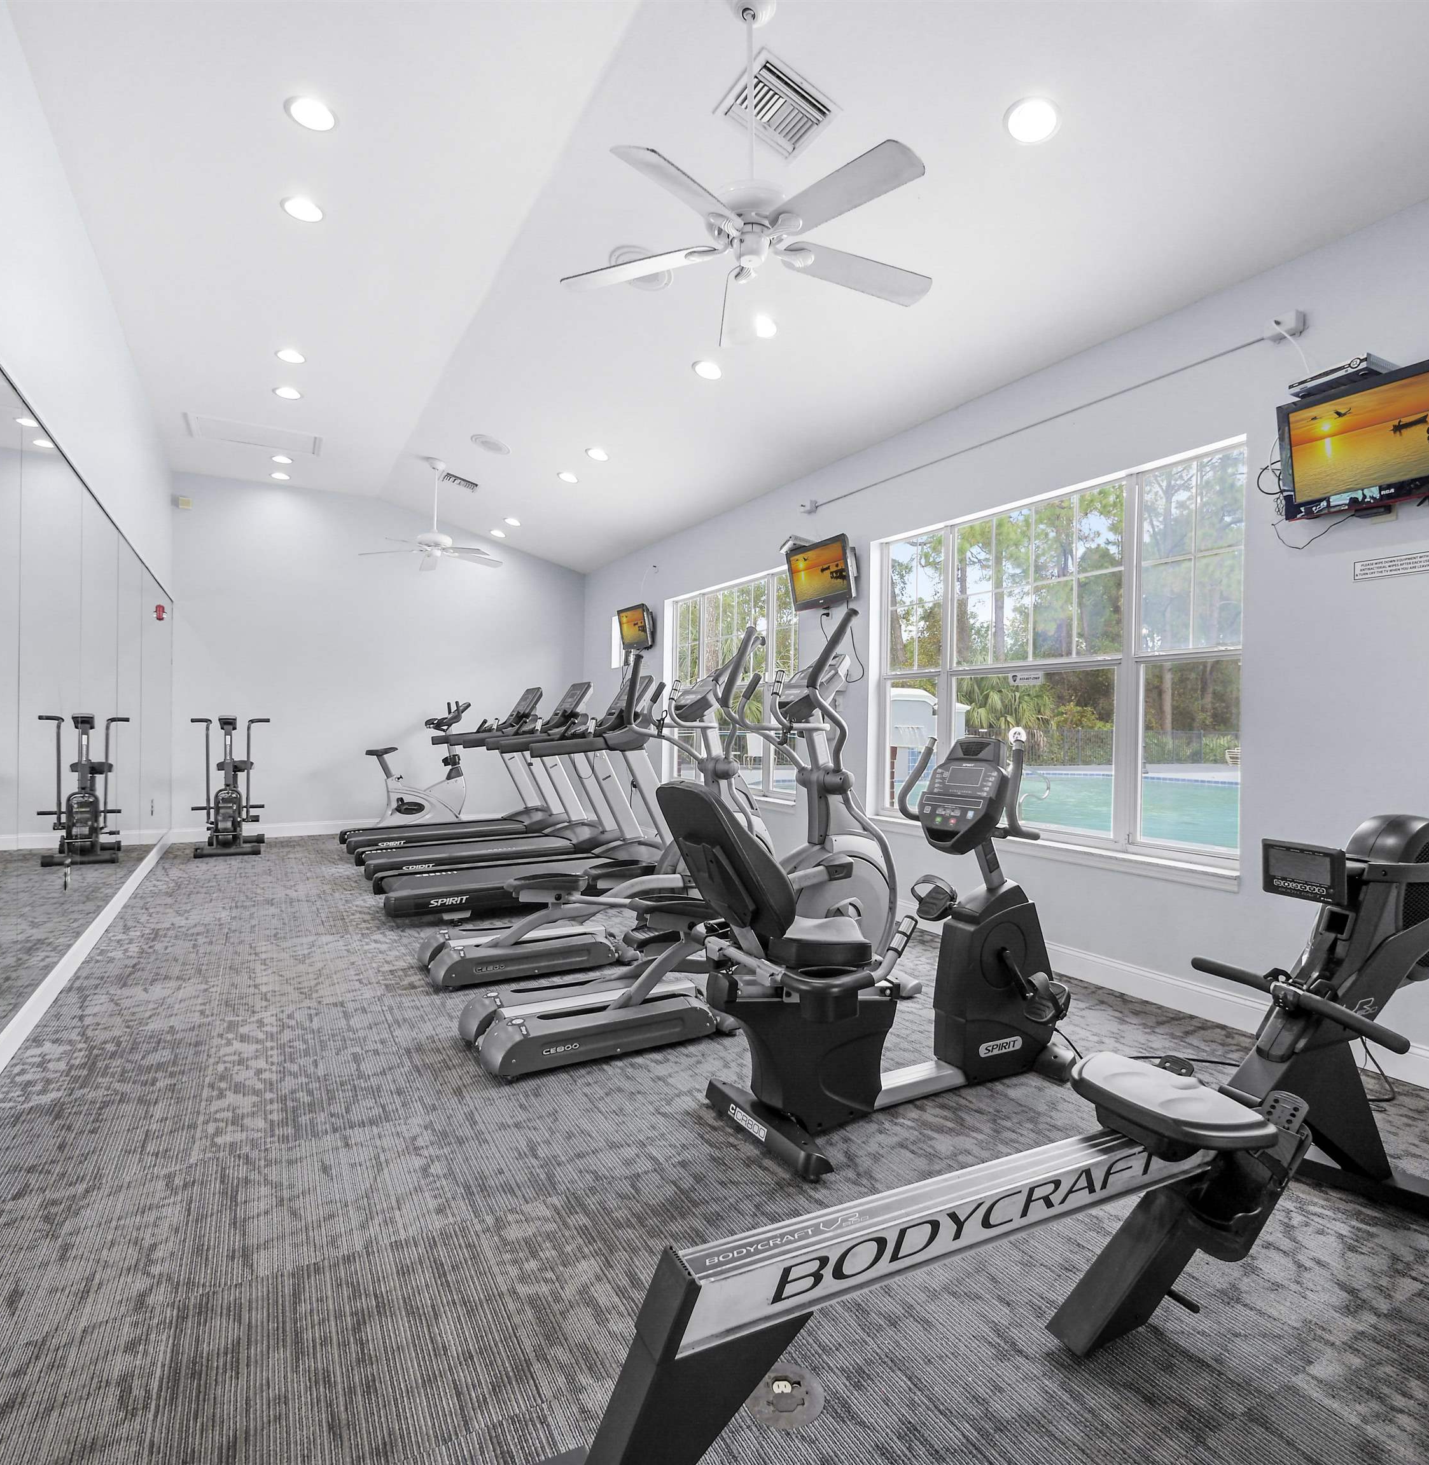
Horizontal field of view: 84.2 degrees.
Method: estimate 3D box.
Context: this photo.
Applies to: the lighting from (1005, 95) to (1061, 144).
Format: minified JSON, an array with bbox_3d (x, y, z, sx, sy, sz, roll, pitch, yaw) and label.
[{"bbox_3d":[1.127,-2.171,2.797,0.190,0.030,0.190,10,-5,1],"label":"lighting"}]

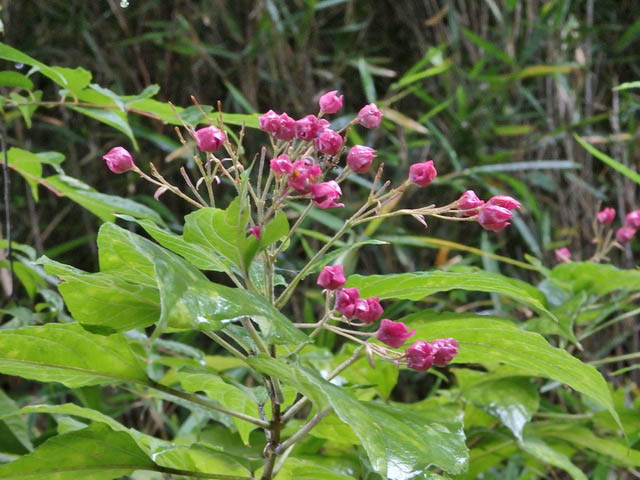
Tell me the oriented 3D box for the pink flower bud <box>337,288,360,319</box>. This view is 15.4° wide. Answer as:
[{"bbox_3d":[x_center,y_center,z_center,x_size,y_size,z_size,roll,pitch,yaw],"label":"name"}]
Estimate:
[{"bbox_3d":[0.014,0.031,1.150,0.013,0.015,0.014,0,5,0],"label":"pink flower bud"}]

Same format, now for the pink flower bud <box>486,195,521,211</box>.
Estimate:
[{"bbox_3d":[0.090,-0.017,1.155,0.017,0.010,0.013,2,5,17],"label":"pink flower bud"}]

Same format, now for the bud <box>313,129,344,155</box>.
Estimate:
[{"bbox_3d":[0.004,-0.048,1.155,0.016,0.013,0.014,-2,5,-17],"label":"bud"}]

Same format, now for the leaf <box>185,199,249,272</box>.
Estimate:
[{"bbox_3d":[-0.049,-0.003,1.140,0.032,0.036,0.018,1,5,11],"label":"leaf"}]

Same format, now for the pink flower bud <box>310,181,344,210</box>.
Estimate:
[{"bbox_3d":[0.004,-0.025,1.300,0.017,0.015,0.015,-10,0,30],"label":"pink flower bud"}]

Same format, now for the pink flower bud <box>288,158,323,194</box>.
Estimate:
[{"bbox_3d":[-0.007,-0.031,1.150,0.017,0.017,0.017,-1,5,-11],"label":"pink flower bud"}]

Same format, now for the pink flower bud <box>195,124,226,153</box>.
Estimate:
[{"bbox_3d":[-0.053,-0.049,1.150,0.016,0.014,0.015,0,5,0],"label":"pink flower bud"}]

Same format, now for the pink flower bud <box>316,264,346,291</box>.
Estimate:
[{"bbox_3d":[0.006,0.018,1.150,0.015,0.013,0.014,-1,5,-6],"label":"pink flower bud"}]

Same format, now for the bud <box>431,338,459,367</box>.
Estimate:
[{"bbox_3d":[0.068,0.061,1.280,0.015,0.014,0.014,-27,0,24],"label":"bud"}]

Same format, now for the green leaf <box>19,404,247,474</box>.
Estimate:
[{"bbox_3d":[-0.102,0.110,1.300,0.132,0.020,0.045,15,13,0],"label":"green leaf"}]

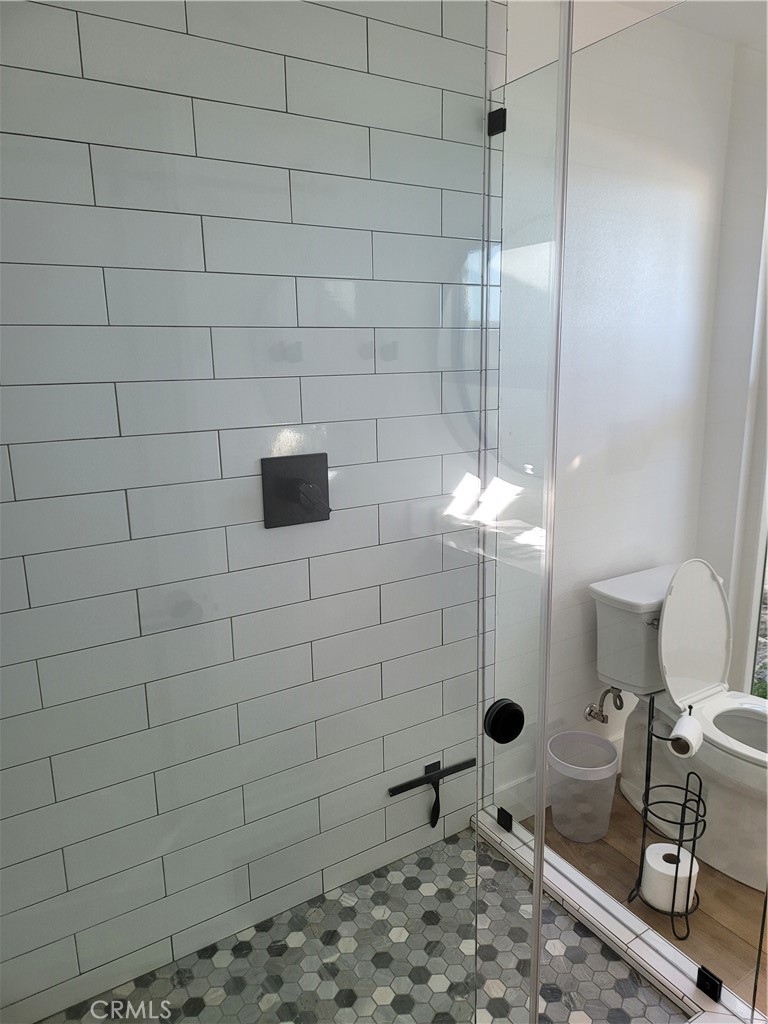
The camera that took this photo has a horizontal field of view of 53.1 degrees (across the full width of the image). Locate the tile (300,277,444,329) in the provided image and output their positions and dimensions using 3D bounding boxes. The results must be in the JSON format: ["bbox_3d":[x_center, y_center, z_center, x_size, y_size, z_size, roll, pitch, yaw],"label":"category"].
[{"bbox_3d":[-0.025,-0.473,1.749,0.390,0.101,0.010,-9,15,-32],"label":"tile"}]

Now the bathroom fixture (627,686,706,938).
[{"bbox_3d":[0.701,0.732,1.891,0.168,0.570,0.162,3,13,16],"label":"bathroom fixture"}]

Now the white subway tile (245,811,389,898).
[{"bbox_3d":[-0.161,0.861,1.955,0.392,0.102,0.009,-9,15,-32],"label":"white subway tile"}]

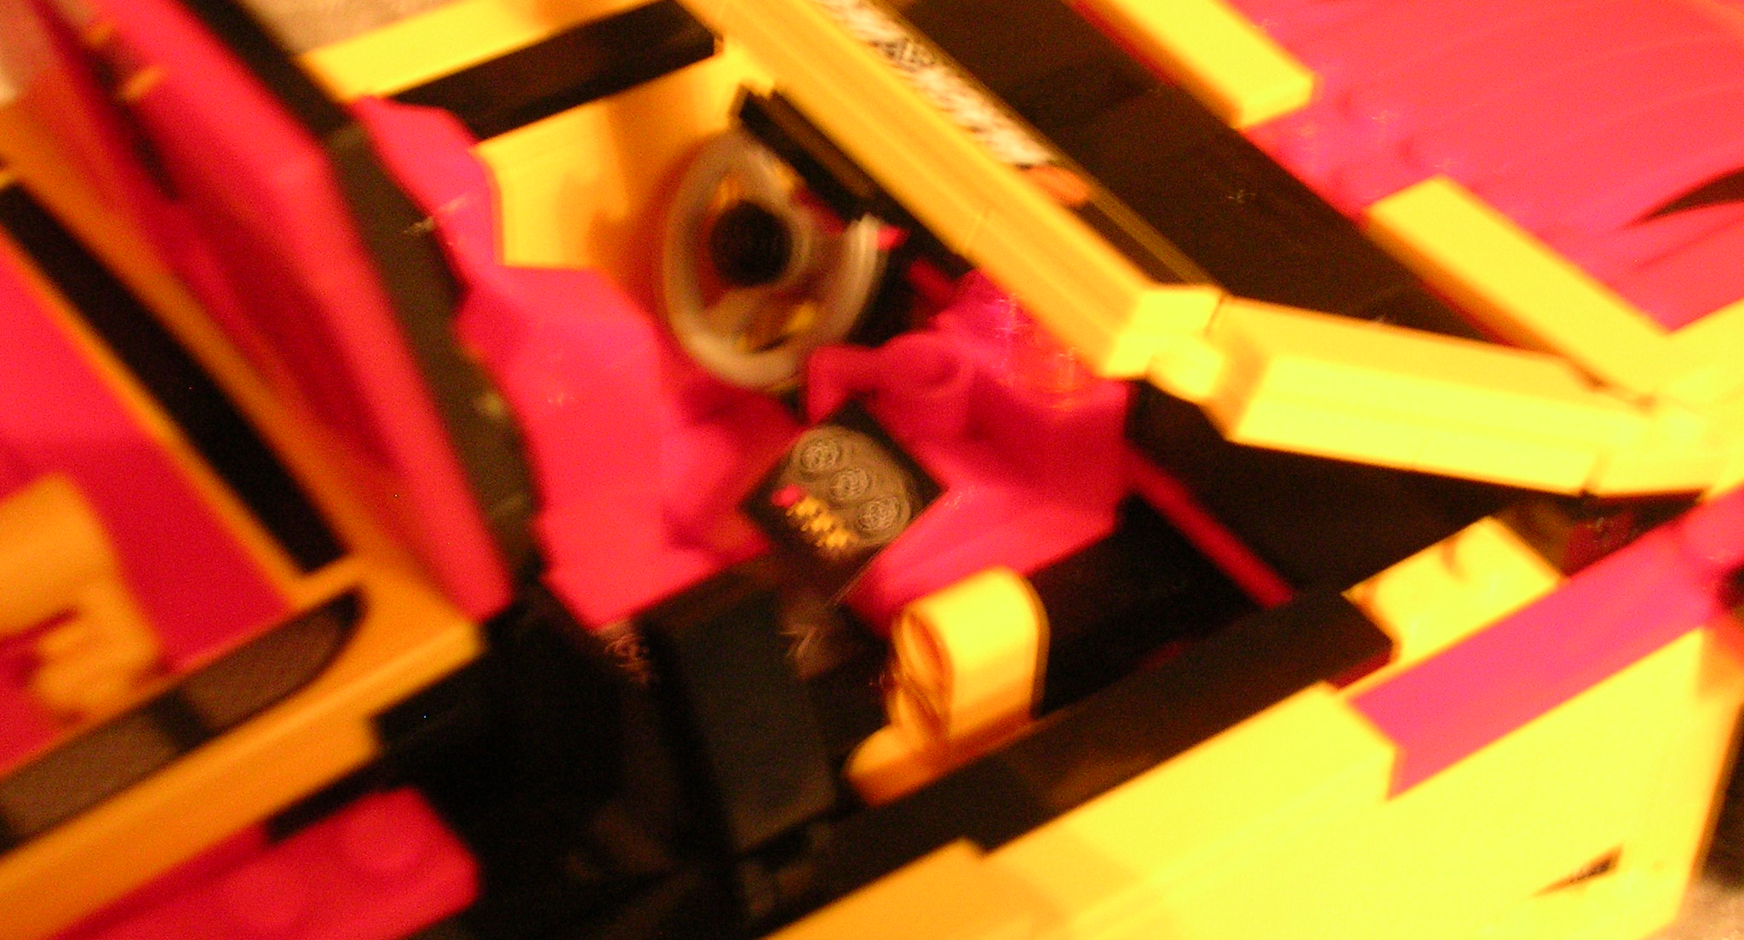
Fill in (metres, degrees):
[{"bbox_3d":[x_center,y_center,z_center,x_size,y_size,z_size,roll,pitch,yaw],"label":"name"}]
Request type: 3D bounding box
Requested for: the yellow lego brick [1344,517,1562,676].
[{"bbox_3d":[0.045,0.009,0.281,0.016,0.005,0.008,-25,50,-27],"label":"yellow lego brick"}]

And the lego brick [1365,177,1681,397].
[{"bbox_3d":[0.055,-0.014,0.304,0.008,0.003,0.030,-24,46,-27],"label":"lego brick"}]

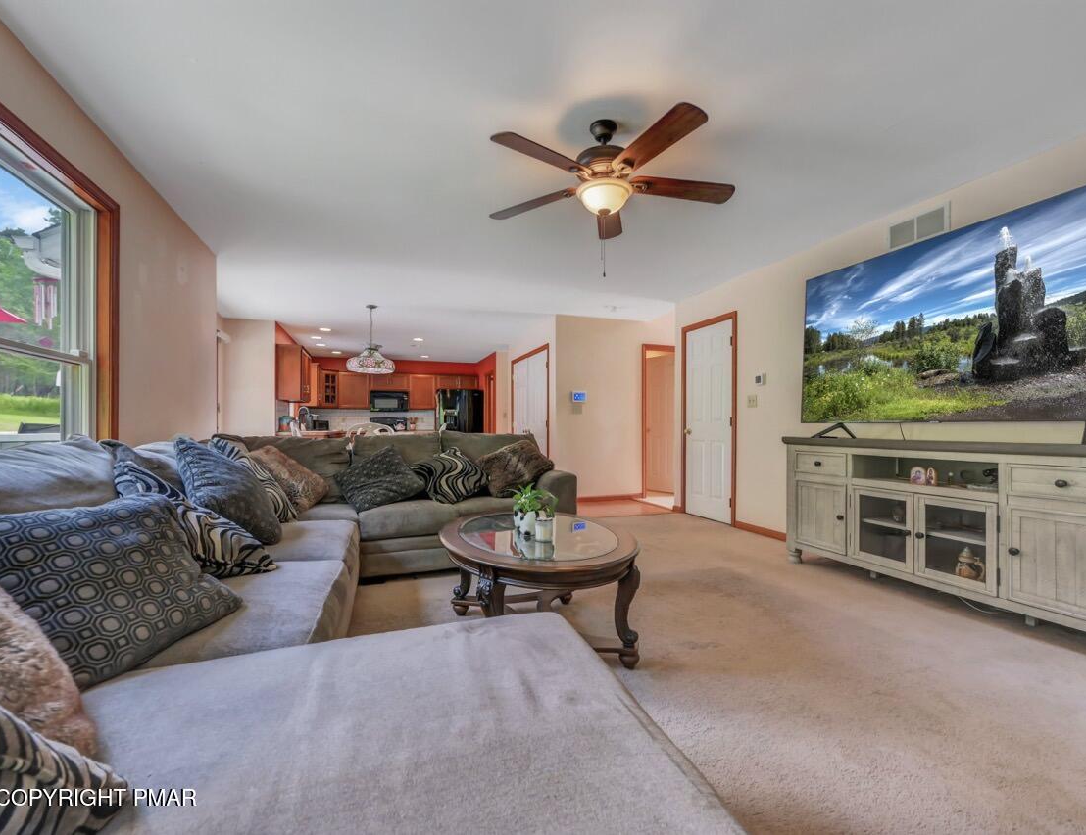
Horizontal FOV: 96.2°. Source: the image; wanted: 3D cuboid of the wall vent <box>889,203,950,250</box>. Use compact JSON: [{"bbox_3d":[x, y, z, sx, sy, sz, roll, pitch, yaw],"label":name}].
[{"bbox_3d":[2.419,-1.220,3.164,0.020,0.190,0.395,0,-1,-18],"label":"wall vent"}]

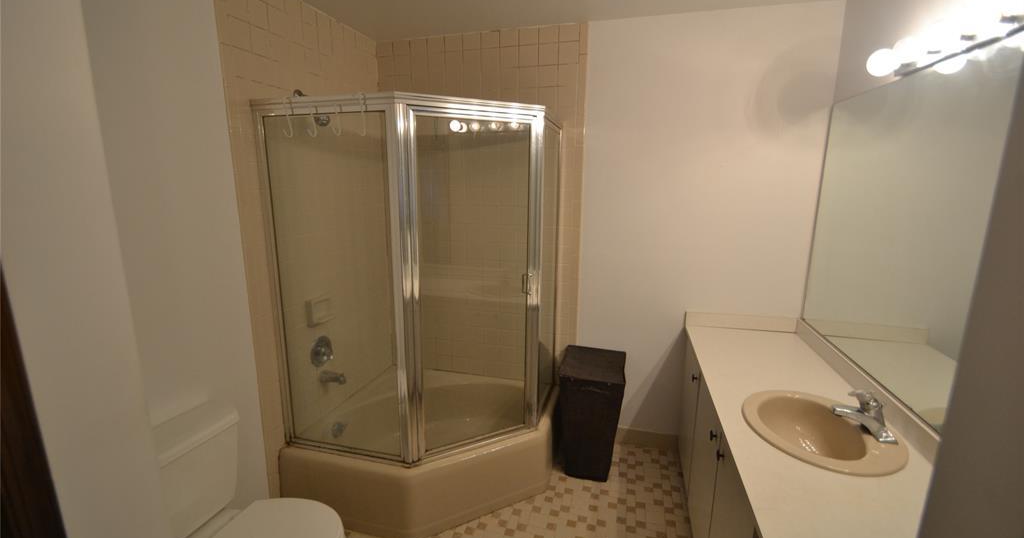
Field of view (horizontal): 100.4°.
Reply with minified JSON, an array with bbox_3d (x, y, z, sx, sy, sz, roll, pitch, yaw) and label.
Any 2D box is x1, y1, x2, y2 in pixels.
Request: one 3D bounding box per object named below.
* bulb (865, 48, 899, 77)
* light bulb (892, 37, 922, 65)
[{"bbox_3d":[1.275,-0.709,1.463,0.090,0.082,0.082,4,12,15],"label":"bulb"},{"bbox_3d":[1.236,-0.679,1.327,0.090,0.082,0.082,4,12,15],"label":"light bulb"}]

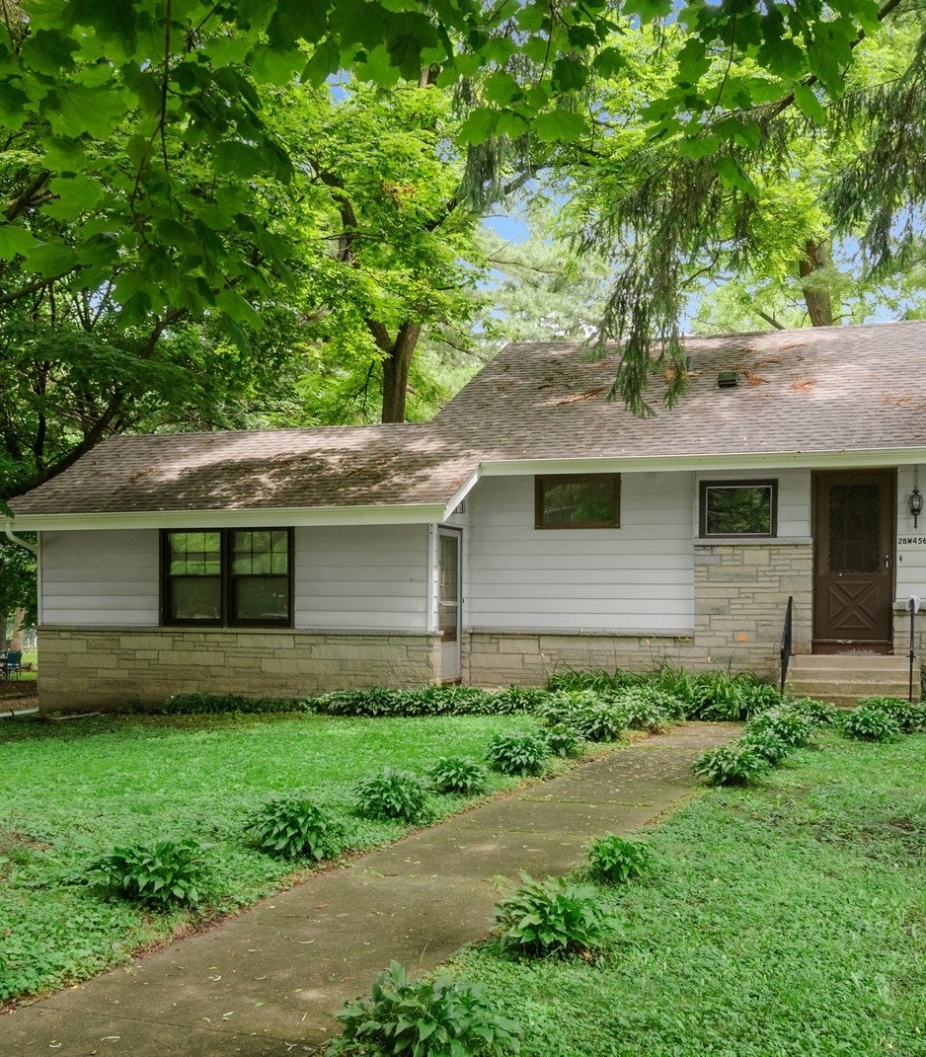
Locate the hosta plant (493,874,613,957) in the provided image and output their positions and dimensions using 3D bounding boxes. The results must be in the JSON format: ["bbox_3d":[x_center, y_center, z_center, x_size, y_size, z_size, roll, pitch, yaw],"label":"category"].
[{"bbox_3d":[0.382,1.596,5.150,0.510,0.290,0.490,0,-2,0],"label":"hosta plant"}]

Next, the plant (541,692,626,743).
[{"bbox_3d":[1.170,1.814,11.900,0.800,0.420,0.740,-1,-2,20],"label":"plant"}]

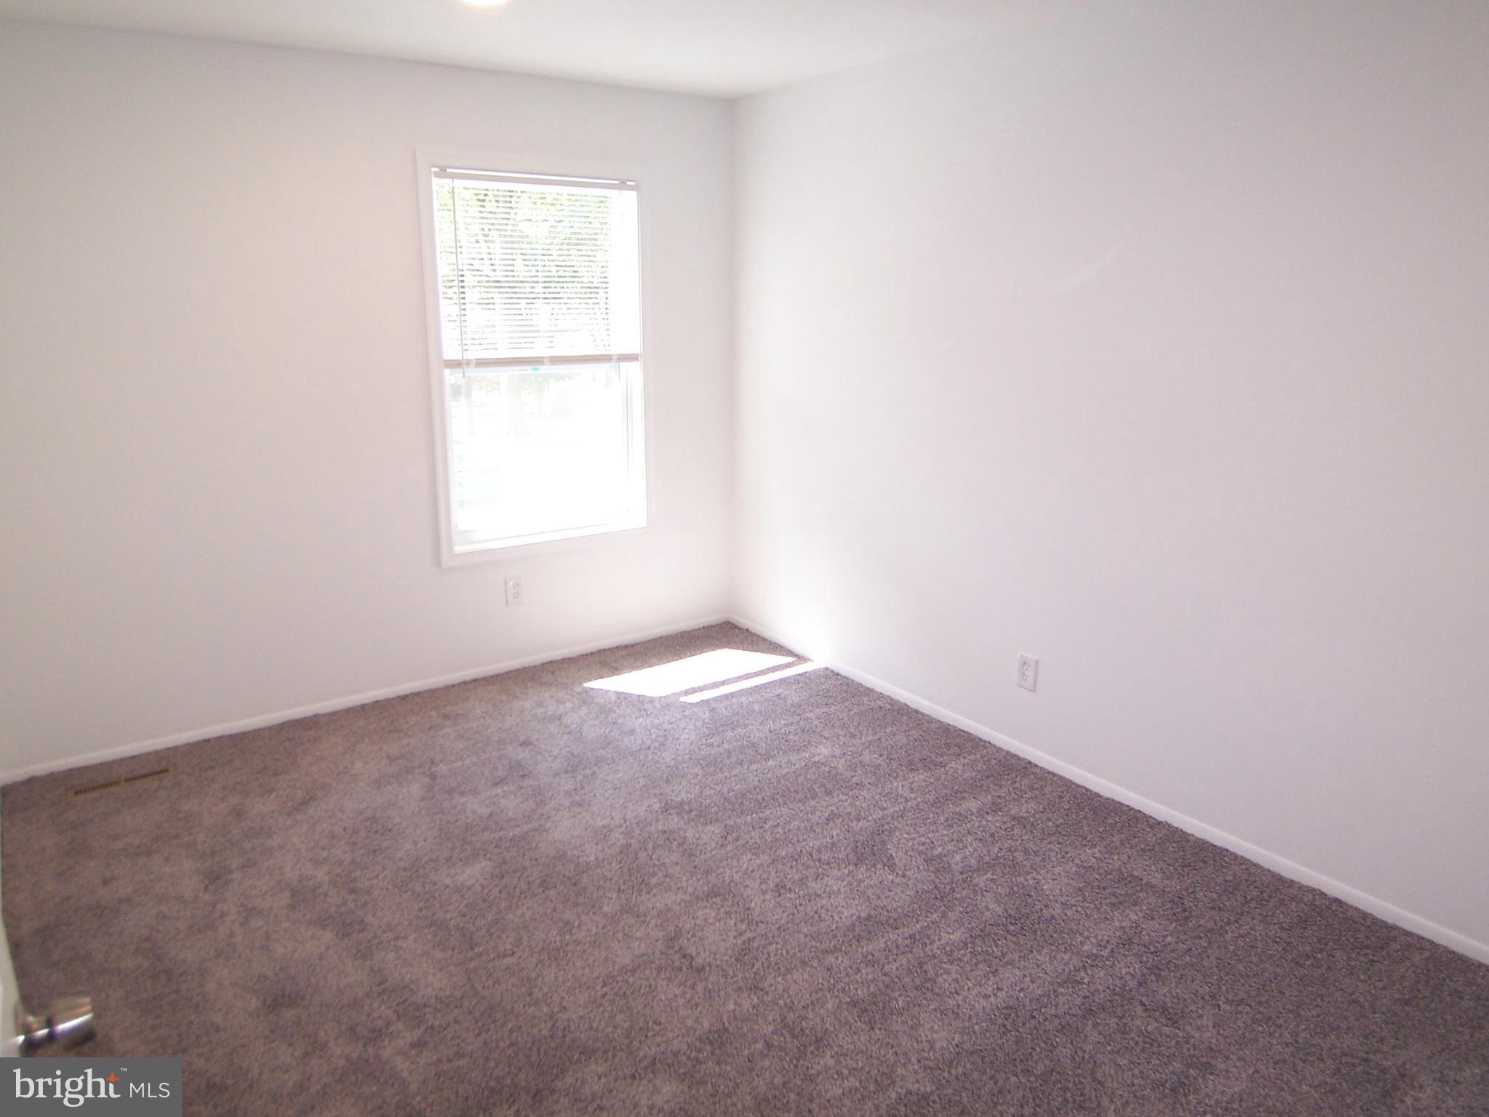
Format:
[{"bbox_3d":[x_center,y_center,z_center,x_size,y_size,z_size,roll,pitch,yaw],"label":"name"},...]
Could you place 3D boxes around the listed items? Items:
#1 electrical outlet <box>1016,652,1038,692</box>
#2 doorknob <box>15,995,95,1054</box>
[{"bbox_3d":[0.956,0.388,3.346,0.008,0.116,0.072,-10,18,-34],"label":"electrical outlet"},{"bbox_3d":[-0.669,0.456,0.966,0.061,0.062,0.062,-10,18,-32],"label":"doorknob"}]

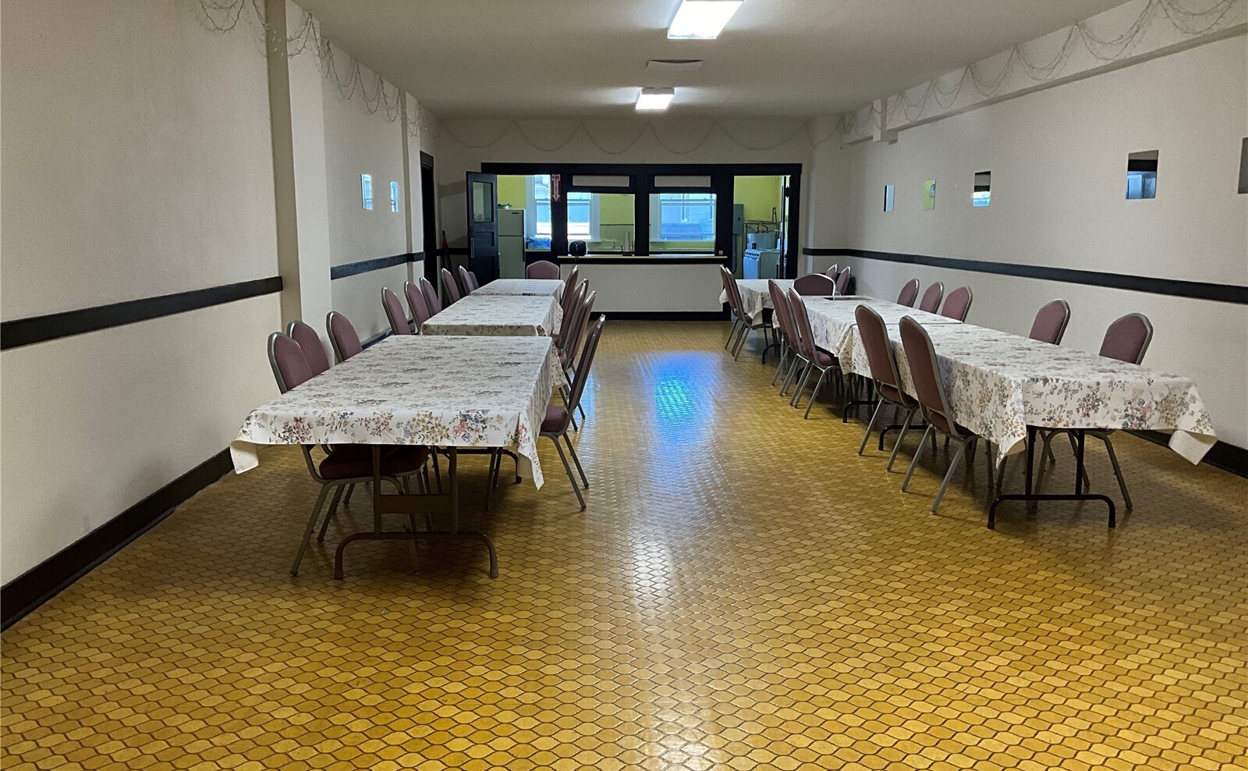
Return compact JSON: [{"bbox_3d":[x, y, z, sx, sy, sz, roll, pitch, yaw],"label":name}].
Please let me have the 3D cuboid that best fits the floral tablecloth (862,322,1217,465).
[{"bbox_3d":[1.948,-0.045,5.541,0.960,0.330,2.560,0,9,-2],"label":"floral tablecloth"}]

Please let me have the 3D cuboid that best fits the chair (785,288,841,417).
[{"bbox_3d":[1.492,-0.257,7.689,0.570,0.930,0.450,0,9,-1],"label":"chair"}]

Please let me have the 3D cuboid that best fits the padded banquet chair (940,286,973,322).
[{"bbox_3d":[2.154,-0.235,7.489,0.610,0.935,0.450,0,9,-2],"label":"padded banquet chair"}]

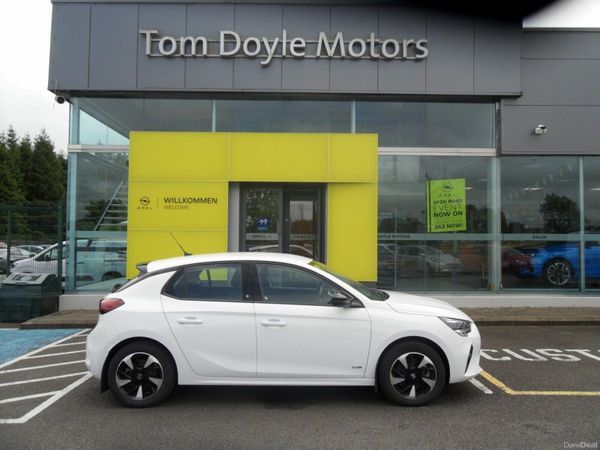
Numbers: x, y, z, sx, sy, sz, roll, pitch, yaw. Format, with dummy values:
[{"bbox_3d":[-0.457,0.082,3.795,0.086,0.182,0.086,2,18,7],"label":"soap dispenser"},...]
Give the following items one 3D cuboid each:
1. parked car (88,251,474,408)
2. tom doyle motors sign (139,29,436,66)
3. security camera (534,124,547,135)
[{"bbox_3d":[-0.155,0.994,5.330,4.060,1.435,1.780,0,-2,-1],"label":"parked car"},{"bbox_3d":[-0.324,-3.606,9.880,5.860,0.710,0.130,0,-2,-1],"label":"tom doyle motors sign"},{"bbox_3d":[5.061,-2.007,10.200,0.160,0.170,0.240,1,-2,-11],"label":"security camera"}]

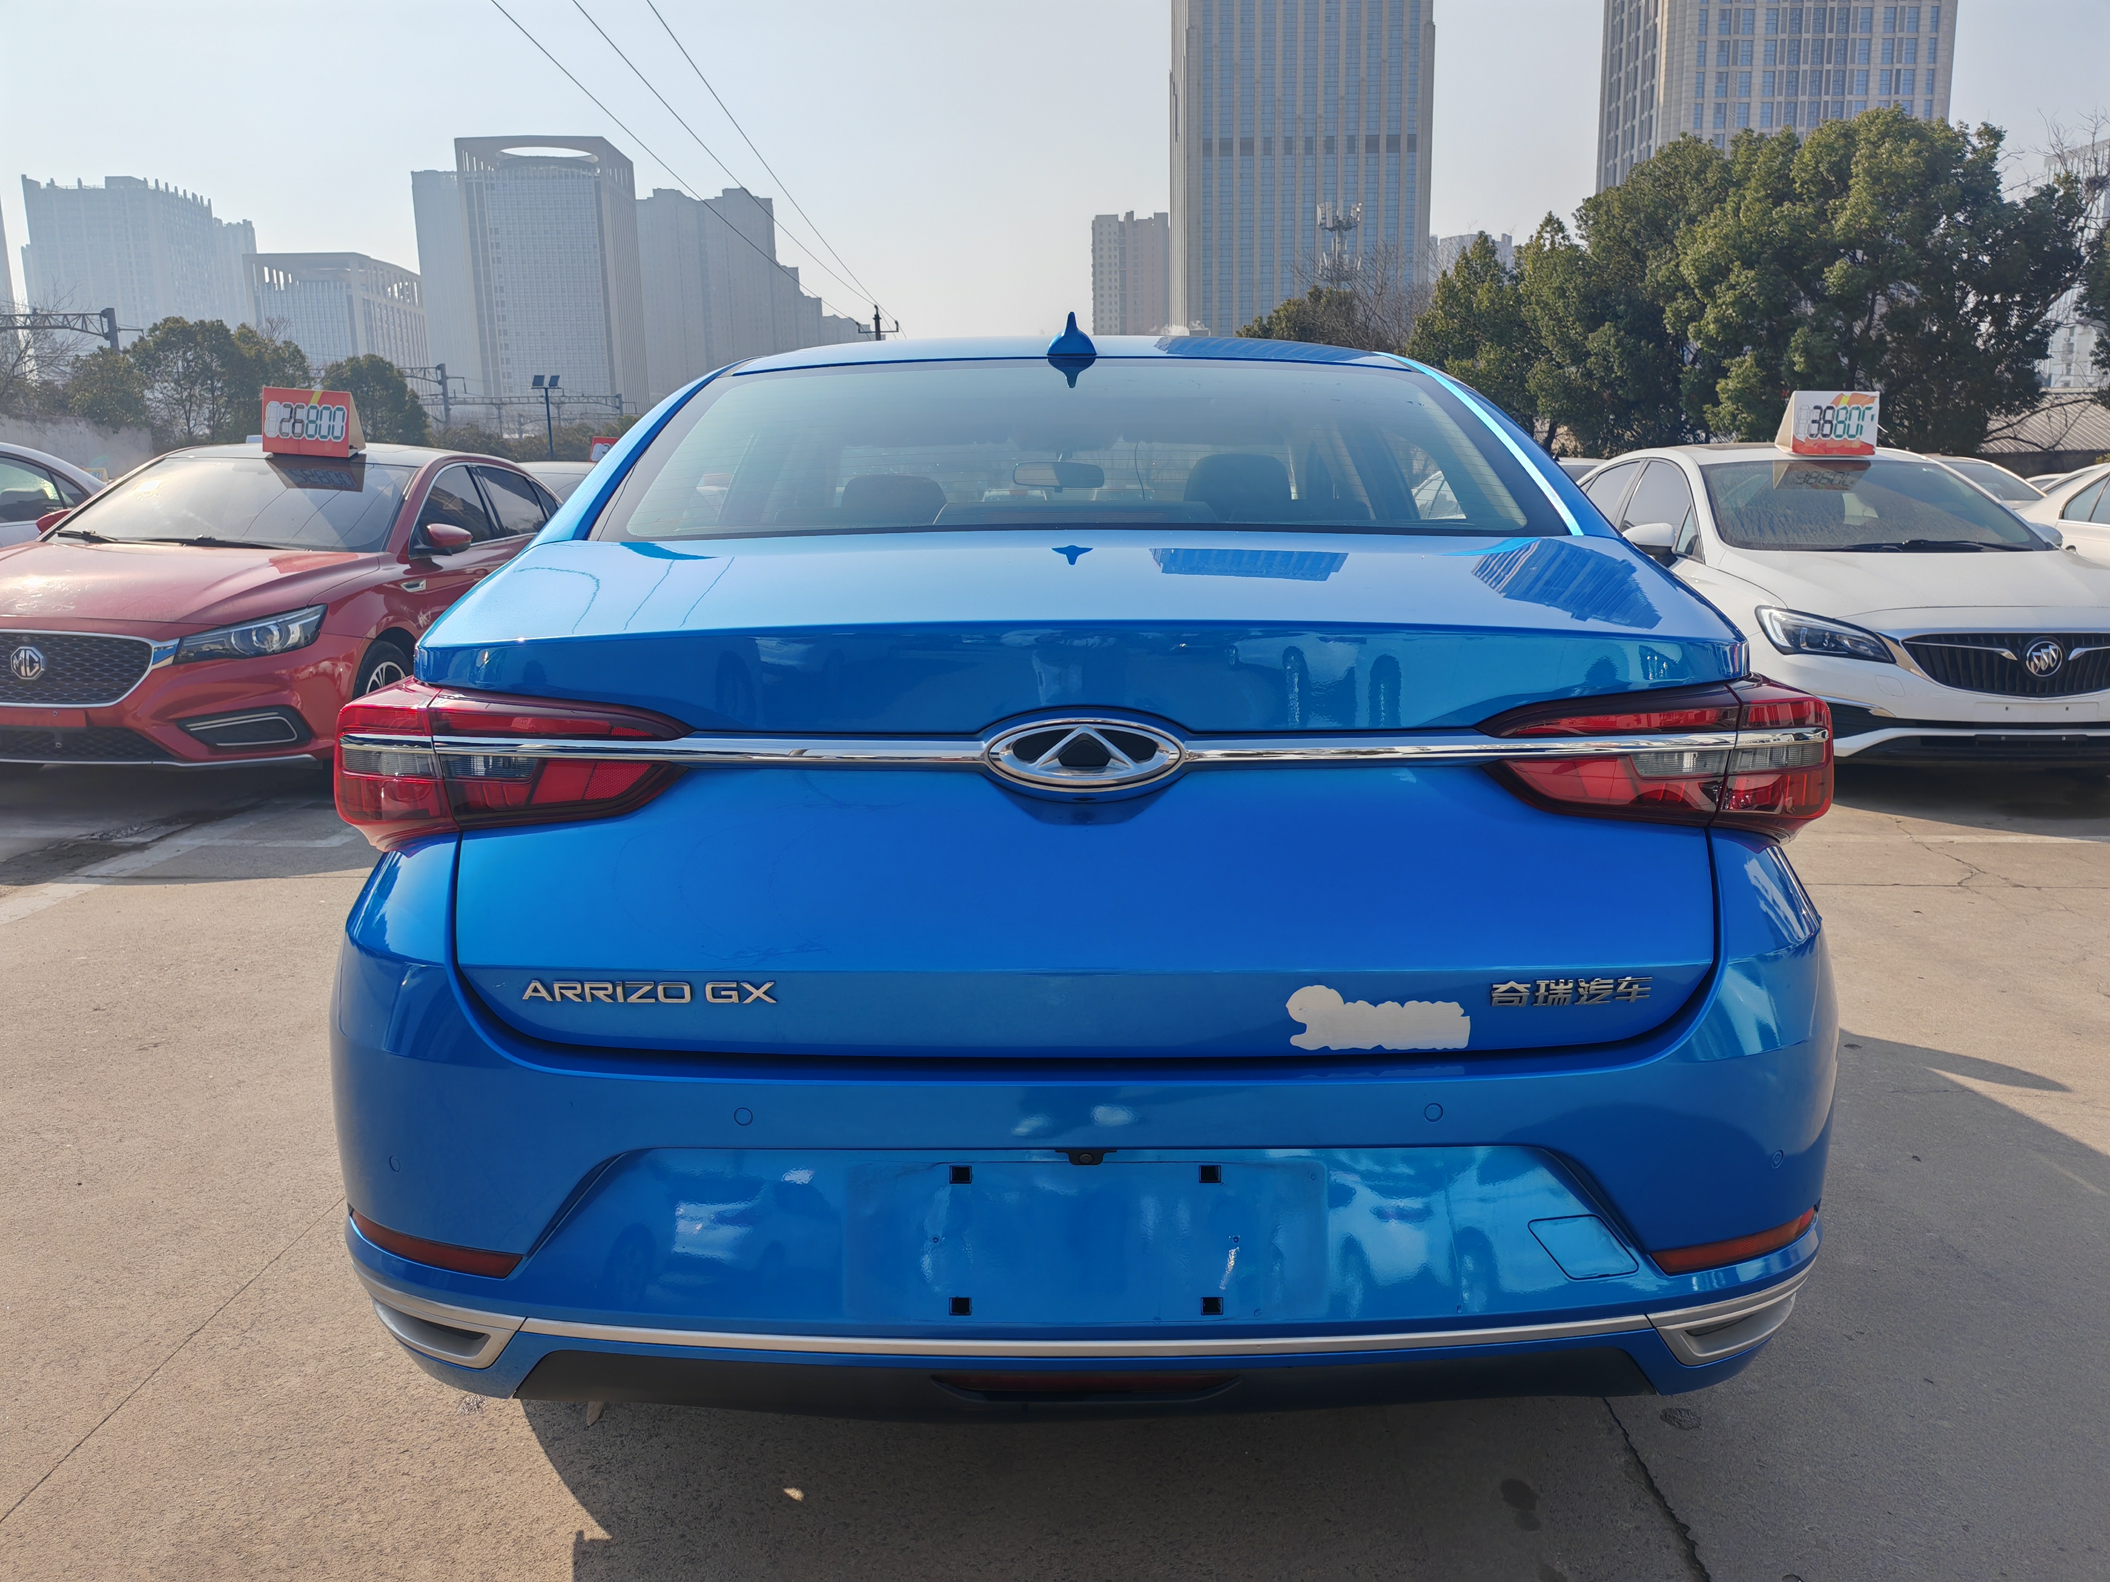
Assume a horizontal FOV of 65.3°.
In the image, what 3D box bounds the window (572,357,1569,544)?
[{"bbox_3d":[0.024,-0.515,2.356,1.240,0.110,0.660,-1,35,0],"label":"window"}]

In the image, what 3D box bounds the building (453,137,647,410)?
[{"bbox_3d":[-141.836,-133.059,471.421,39.900,94.700,36.000,-1,10,0],"label":"building"}]

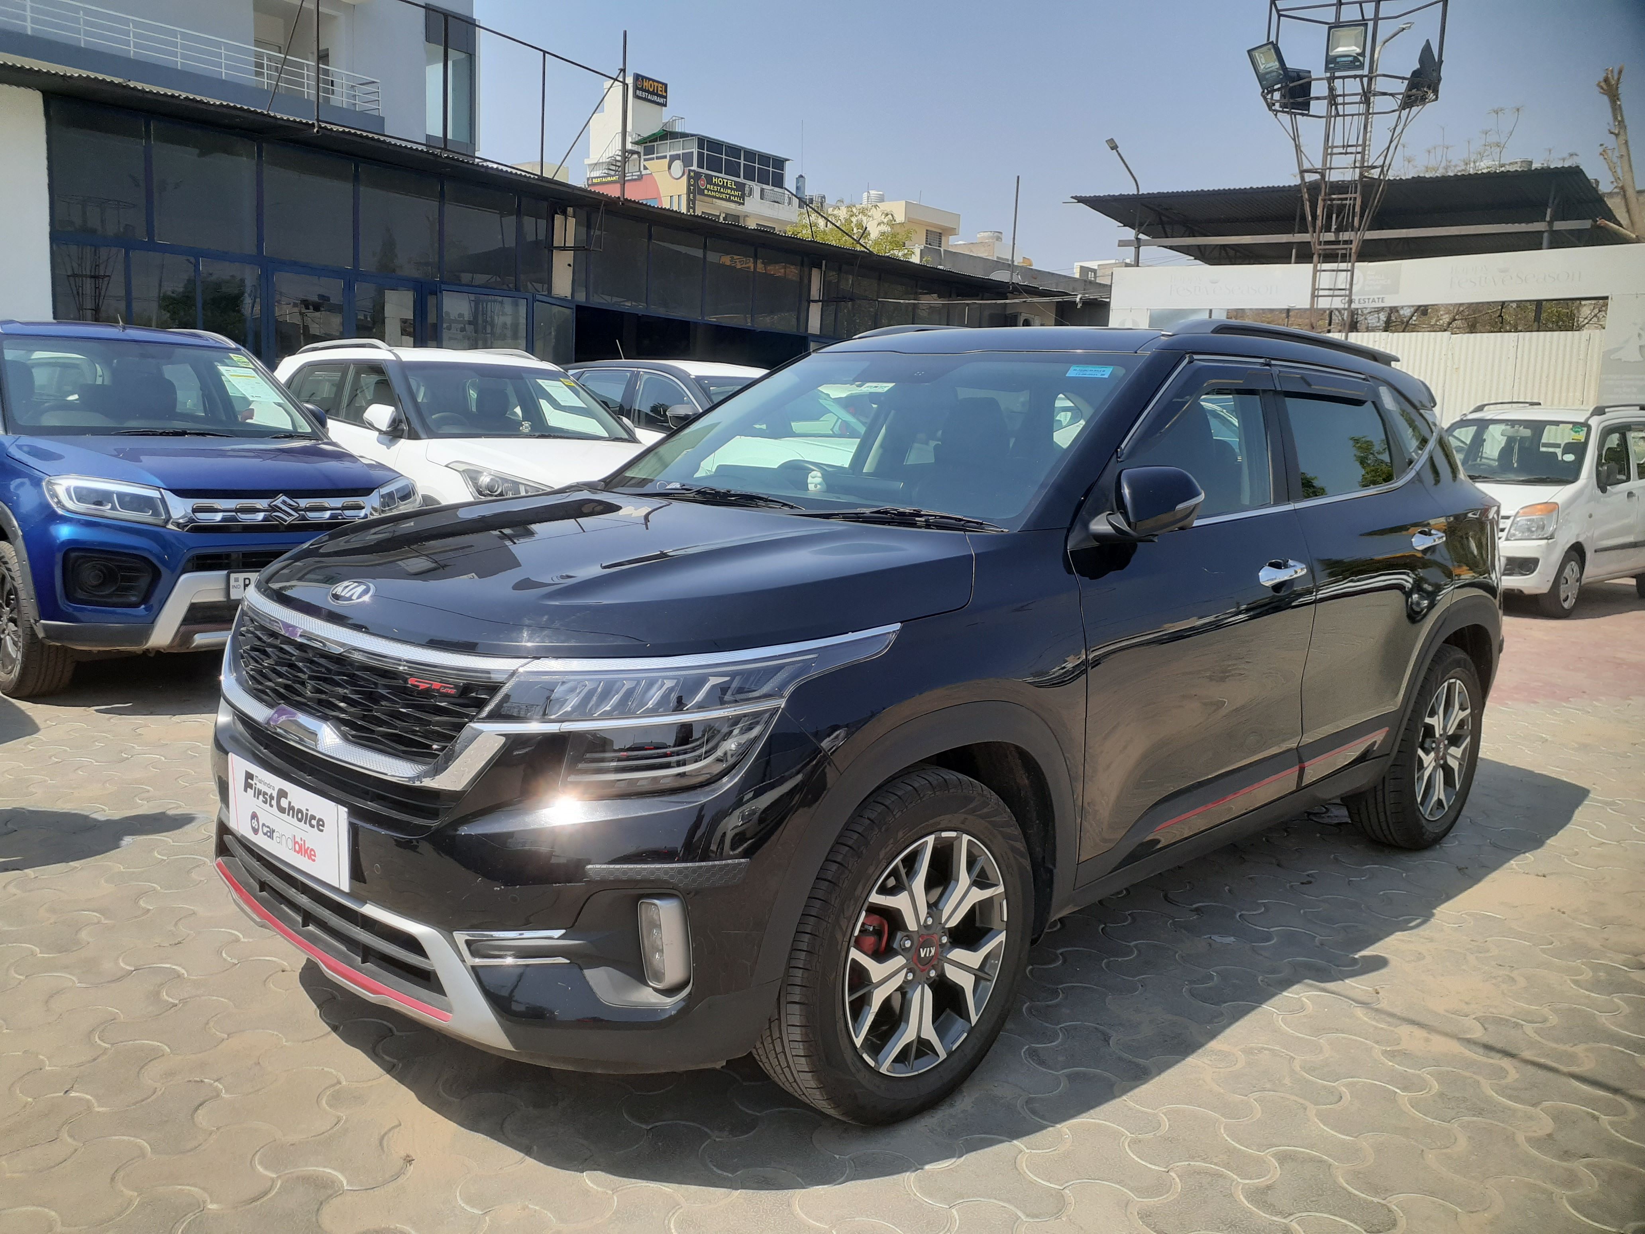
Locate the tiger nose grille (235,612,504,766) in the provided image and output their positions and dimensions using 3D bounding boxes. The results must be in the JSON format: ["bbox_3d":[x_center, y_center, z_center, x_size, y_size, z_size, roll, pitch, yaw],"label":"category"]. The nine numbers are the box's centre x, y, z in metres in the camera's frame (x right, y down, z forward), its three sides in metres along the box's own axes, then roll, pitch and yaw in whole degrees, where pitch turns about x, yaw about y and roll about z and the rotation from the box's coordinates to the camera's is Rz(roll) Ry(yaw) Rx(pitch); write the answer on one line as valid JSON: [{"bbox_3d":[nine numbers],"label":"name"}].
[{"bbox_3d":[-0.949,0.132,2.481,0.130,0.180,1.120,-6,11,-44],"label":"tiger nose grille"}]

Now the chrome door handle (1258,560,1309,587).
[{"bbox_3d":[1.188,-0.111,3.316,0.240,0.055,0.050,-6,11,-44],"label":"chrome door handle"}]

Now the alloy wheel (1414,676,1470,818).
[{"bbox_3d":[2.009,0.433,4.337,0.470,0.470,0.200,-6,11,-44],"label":"alloy wheel"}]

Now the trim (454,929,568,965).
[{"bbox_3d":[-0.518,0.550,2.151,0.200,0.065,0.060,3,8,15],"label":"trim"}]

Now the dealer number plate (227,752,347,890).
[{"bbox_3d":[-1.025,0.382,2.444,0.015,0.152,0.530,-6,11,-44],"label":"dealer number plate"}]

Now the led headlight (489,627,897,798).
[{"bbox_3d":[-0.233,0.149,2.266,0.680,0.260,0.390,-6,11,-44],"label":"led headlight"}]

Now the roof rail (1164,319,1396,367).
[{"bbox_3d":[1.404,-0.801,3.814,1.470,0.075,0.065,-6,11,-44],"label":"roof rail"}]

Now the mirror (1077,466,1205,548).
[{"bbox_3d":[0.695,-0.235,2.766,0.185,0.172,0.235,-6,11,-44],"label":"mirror"}]

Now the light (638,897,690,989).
[{"bbox_3d":[-0.274,0.536,2.122,0.090,0.140,0.085,-6,11,-44],"label":"light"}]

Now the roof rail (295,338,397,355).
[{"bbox_3d":[-3.160,-1.775,8.400,0.060,0.090,1.550,-6,13,-43],"label":"roof rail"}]

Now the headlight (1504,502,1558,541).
[{"bbox_3d":[5.510,-0.714,9.948,0.240,0.280,0.310,-7,13,-42],"label":"headlight"}]

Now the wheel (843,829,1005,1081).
[{"bbox_3d":[0.143,0.636,2.523,0.470,0.470,0.200,-6,11,-44],"label":"wheel"}]

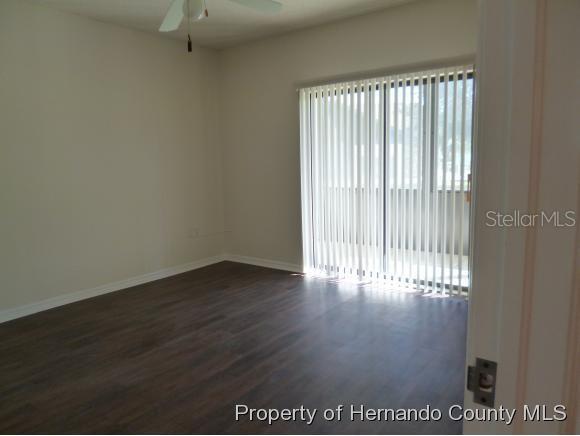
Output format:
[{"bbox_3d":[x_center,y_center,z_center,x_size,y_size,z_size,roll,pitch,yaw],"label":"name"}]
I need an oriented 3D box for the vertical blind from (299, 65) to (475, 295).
[{"bbox_3d":[0.824,-0.343,3.864,1.756,1.975,0.130,4,9,35],"label":"vertical blind"}]

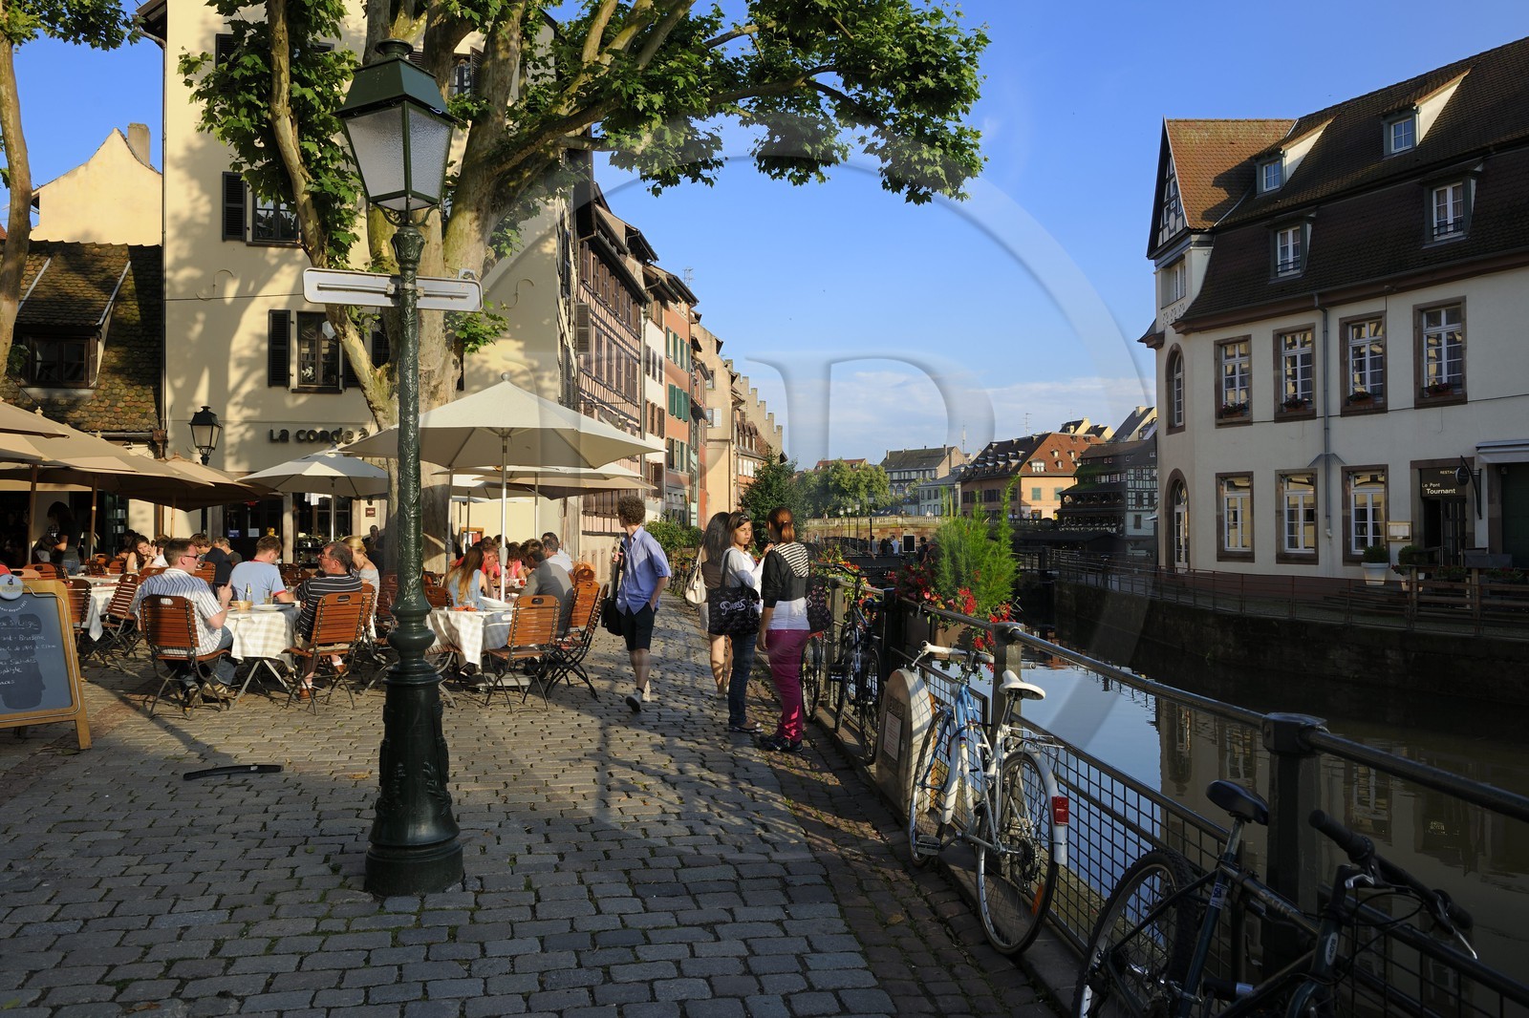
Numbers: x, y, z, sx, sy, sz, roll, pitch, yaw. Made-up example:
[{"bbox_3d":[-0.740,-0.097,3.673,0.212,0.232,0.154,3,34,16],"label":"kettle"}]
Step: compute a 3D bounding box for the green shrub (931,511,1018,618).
[{"bbox_3d":[0.996,0.250,5.650,0.420,0.520,0.420,0,-1,-5],"label":"green shrub"}]

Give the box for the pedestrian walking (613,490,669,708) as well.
[{"bbox_3d":[-1.010,0.750,9.700,0.500,1.740,0.520,-1,-1,25],"label":"pedestrian walking"}]

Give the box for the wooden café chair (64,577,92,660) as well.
[{"bbox_3d":[-6.600,1.130,11.150,0.460,0.900,0.520,0,-1,-41],"label":"wooden café chair"}]

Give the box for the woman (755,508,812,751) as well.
[{"bbox_3d":[0.140,0.796,7.950,0.460,1.640,0.370,1,-1,-37],"label":"woman"}]

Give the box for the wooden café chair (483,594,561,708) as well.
[{"bbox_3d":[-1.923,1.112,9.270,0.440,0.890,0.550,0,-1,-32],"label":"wooden café chair"}]

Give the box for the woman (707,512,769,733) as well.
[{"bbox_3d":[-0.183,0.815,8.680,0.420,1.630,0.480,-1,-1,22],"label":"woman"}]

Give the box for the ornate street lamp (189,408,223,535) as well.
[{"bbox_3d":[-8.830,-0.010,18.800,0.480,3.280,0.480,0,-1,-14],"label":"ornate street lamp"}]

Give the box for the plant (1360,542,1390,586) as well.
[{"bbox_3d":[14.250,1.300,27.700,0.660,0.960,0.660,0,-1,0],"label":"plant"}]

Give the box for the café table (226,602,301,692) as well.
[{"bbox_3d":[-4.090,1.180,9.520,0.740,0.760,0.680,-1,-1,39],"label":"café table"}]

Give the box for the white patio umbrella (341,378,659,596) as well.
[{"bbox_3d":[-2.298,0.194,10.500,2.850,2.750,2.650,0,-1,0],"label":"white patio umbrella"}]

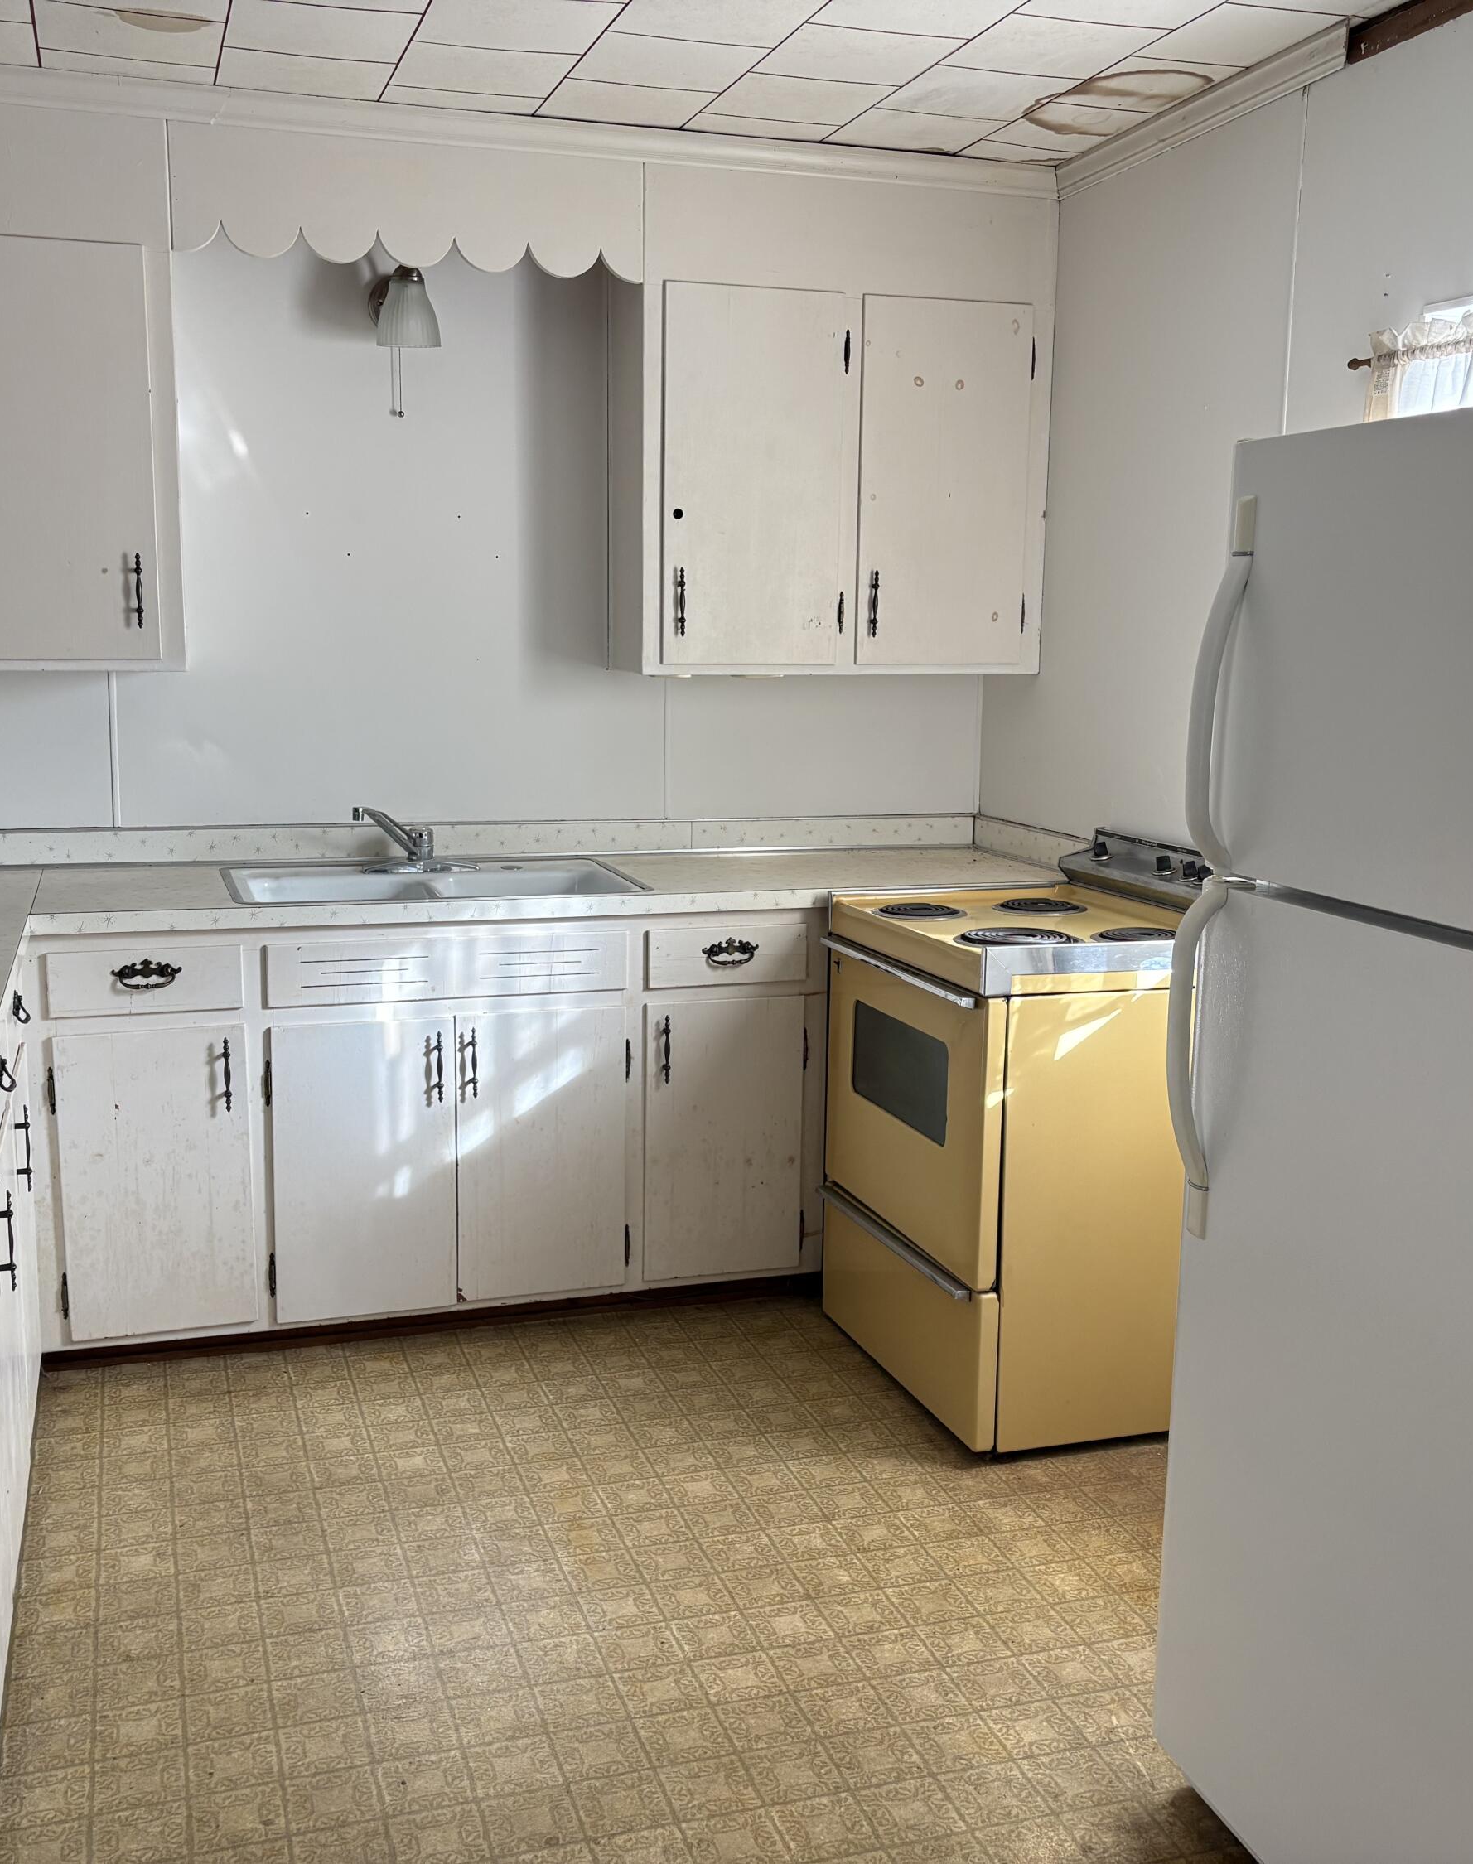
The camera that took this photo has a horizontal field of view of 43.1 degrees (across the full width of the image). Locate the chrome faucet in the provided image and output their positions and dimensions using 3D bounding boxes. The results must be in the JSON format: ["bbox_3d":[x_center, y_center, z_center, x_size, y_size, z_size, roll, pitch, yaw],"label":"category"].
[{"bbox_3d":[-0.738,-0.201,4.062,0.100,0.135,0.193,9,12,41],"label":"chrome faucet"}]

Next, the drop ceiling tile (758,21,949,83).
[{"bbox_3d":[0.217,-1.567,3.325,0.306,0.018,0.306,-3,10,-18],"label":"drop ceiling tile"}]

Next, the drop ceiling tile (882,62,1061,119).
[{"bbox_3d":[0.461,-1.607,3.566,0.304,0.015,0.308,-2,9,-18],"label":"drop ceiling tile"}]

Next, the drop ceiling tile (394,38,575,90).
[{"bbox_3d":[-0.465,-1.589,3.429,0.306,0.018,0.306,-3,10,-18],"label":"drop ceiling tile"}]

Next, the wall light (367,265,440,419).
[{"bbox_3d":[-0.710,-1.262,4.002,0.136,0.321,0.214,-2,9,-18],"label":"wall light"}]

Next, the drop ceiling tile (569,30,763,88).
[{"bbox_3d":[-0.128,-1.585,3.394,0.305,0.015,0.292,-2,9,-18],"label":"drop ceiling tile"}]

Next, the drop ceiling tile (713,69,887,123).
[{"bbox_3d":[0.121,-1.617,3.618,0.306,0.018,0.306,-3,10,-18],"label":"drop ceiling tile"}]

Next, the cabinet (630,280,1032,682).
[{"bbox_3d":[0.213,-1.011,4.275,0.959,0.825,0.346,-2,9,-18],"label":"cabinet"}]

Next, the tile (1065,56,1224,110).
[{"bbox_3d":[0.779,-1.595,3.506,0.258,0.015,0.308,-2,9,-18],"label":"tile"}]

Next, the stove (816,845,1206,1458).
[{"bbox_3d":[0.590,0.355,3.650,0.660,1.040,0.750,-3,10,-18],"label":"stove"}]

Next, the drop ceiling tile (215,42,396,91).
[{"bbox_3d":[-0.809,-1.607,3.494,0.309,0.015,0.280,-2,9,-18],"label":"drop ceiling tile"}]

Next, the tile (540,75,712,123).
[{"bbox_3d":[-0.218,-1.627,3.663,0.306,0.018,0.285,-3,10,-18],"label":"tile"}]

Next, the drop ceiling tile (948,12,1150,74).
[{"bbox_3d":[0.557,-1.556,3.277,0.306,0.018,0.306,-3,10,-18],"label":"drop ceiling tile"}]

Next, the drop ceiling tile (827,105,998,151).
[{"bbox_3d":[0.367,-1.655,3.854,0.306,0.018,0.291,-3,10,-18],"label":"drop ceiling tile"}]

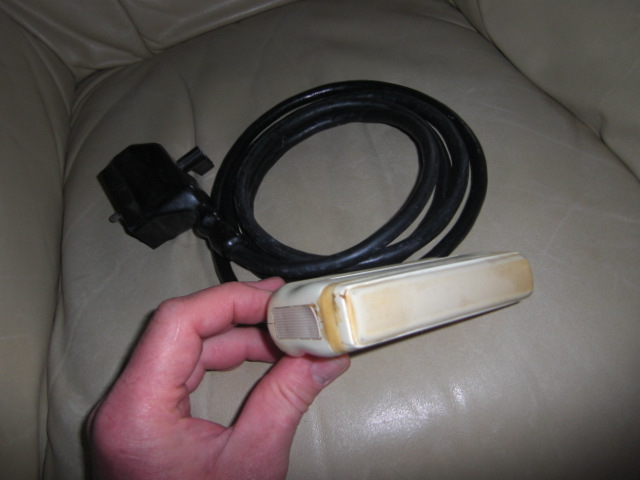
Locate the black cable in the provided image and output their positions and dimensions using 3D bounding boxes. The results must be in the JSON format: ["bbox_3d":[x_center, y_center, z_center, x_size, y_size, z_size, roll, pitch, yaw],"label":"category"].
[{"bbox_3d":[0.023,-0.053,0.419,0.222,0.040,0.242,-8,53,0],"label":"black cable"}]

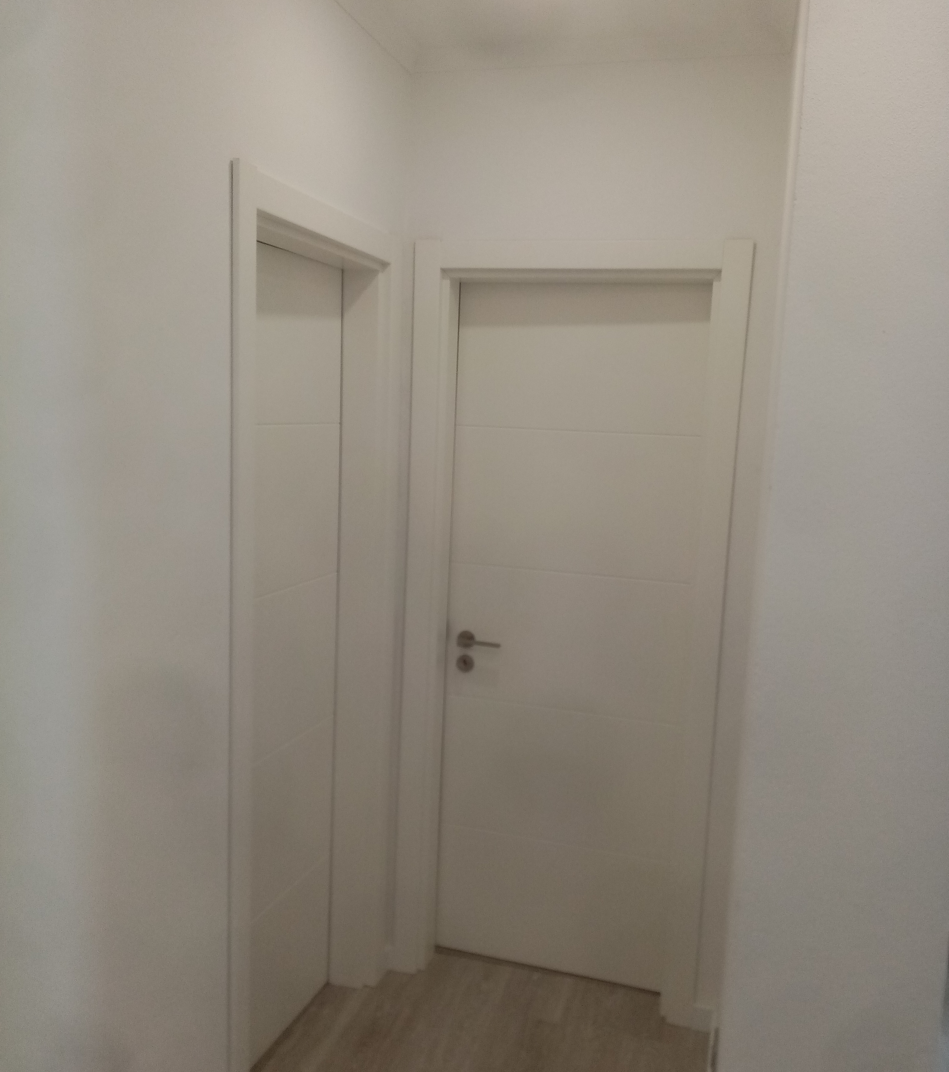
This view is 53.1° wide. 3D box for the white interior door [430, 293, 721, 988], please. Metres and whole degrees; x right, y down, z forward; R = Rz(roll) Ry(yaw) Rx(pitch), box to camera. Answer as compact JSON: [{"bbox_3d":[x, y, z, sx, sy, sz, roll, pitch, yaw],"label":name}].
[{"bbox_3d":[0.259,0.305,2.742,0.712,2.015,0.040,4,8,14],"label":"white interior door"}]

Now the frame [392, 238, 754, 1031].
[{"bbox_3d":[0.244,0.276,2.675,0.879,2.120,0.150,4,8,14],"label":"frame"}]

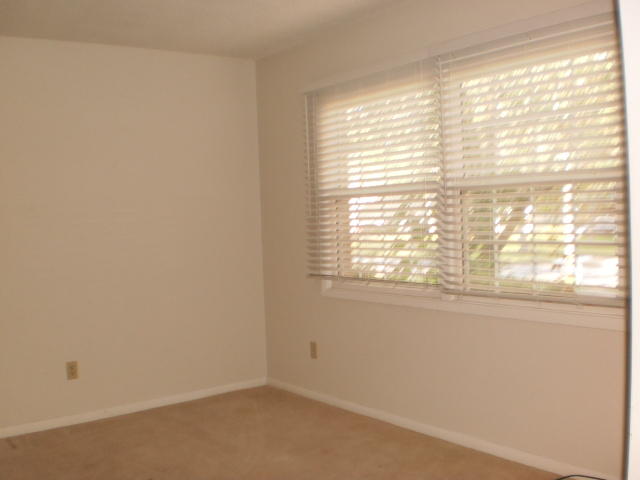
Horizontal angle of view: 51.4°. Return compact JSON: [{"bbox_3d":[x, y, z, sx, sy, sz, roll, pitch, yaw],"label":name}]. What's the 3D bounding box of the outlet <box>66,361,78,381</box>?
[{"bbox_3d":[-1.532,0.809,4.120,0.072,0.115,0.012,-4,3,-38],"label":"outlet"}]

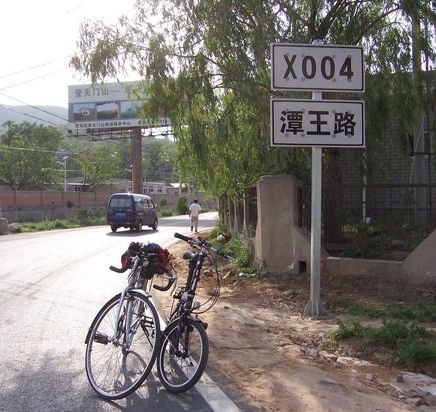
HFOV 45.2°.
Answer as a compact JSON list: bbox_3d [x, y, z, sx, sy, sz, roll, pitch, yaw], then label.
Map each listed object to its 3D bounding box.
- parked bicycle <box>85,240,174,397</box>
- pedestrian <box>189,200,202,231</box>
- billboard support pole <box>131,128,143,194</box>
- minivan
[{"bbox_3d":[-0.630,0.730,3.840,0.520,0.950,1.650,5,1,-5],"label":"parked bicycle"},{"bbox_3d":[-1.170,0.540,27.200,0.570,1.710,0.420,0,1,6],"label":"pedestrian"},{"bbox_3d":[-10.600,-4.800,69.000,1.270,11.400,1.270,0,1,0],"label":"billboard support pole"},{"bbox_3d":[-4.400,0.360,27.400,1.520,1.870,3.700,0,1,11],"label":"minivan"}]

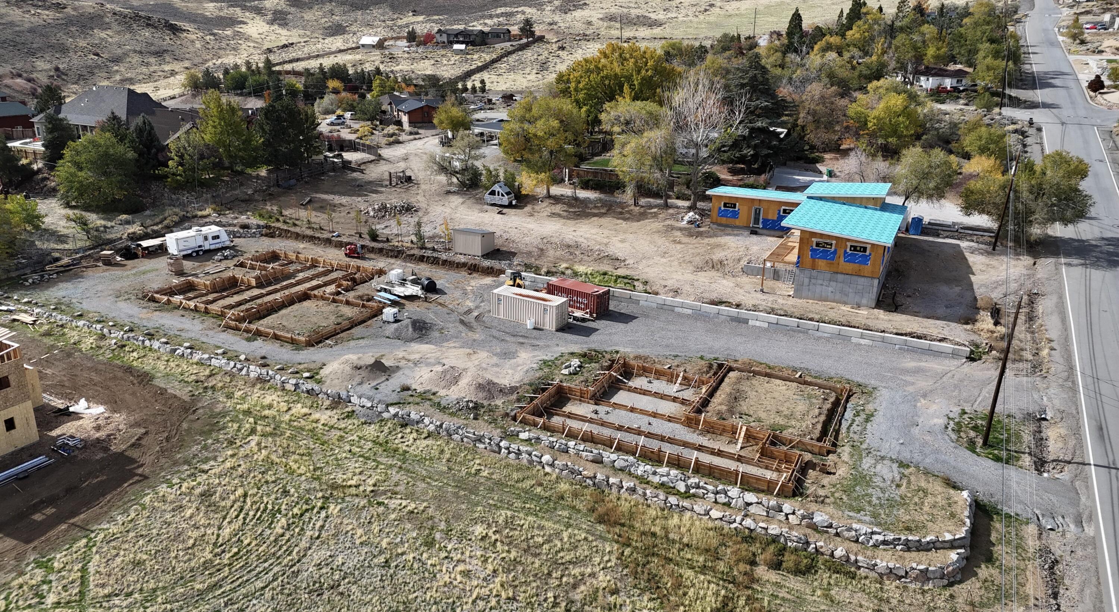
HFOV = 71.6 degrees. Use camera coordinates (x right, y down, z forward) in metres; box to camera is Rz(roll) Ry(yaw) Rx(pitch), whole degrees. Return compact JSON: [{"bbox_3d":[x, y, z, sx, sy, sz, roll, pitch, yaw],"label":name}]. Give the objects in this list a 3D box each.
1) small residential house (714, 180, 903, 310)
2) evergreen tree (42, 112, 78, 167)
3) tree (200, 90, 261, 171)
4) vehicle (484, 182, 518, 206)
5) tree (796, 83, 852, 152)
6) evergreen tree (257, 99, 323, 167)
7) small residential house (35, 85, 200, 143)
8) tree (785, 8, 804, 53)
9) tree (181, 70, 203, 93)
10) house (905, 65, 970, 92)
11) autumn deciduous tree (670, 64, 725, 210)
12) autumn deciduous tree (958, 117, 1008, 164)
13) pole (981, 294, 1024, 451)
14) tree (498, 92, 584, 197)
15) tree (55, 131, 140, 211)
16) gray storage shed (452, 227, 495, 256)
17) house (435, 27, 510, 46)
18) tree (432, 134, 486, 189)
[{"bbox_3d":[26.109,-8.393,86.764,22.200,8.200,22.800,10,21,26],"label":"small residential house"},{"bbox_3d":[-91.198,-30.388,141.500,6.410,9.280,6.220,1,20,0],"label":"evergreen tree"},{"bbox_3d":[-51.692,-27.449,122.012,9.200,12.410,9.200,-6,20,-22],"label":"tree"},{"bbox_3d":[-8.200,-15.750,110.200,4.300,2.950,2.050,9,20,22],"label":"vehicle"},{"bbox_3d":[43.387,-31.054,127.293,9.030,10.790,8.760,1,20,0],"label":"tree"},{"bbox_3d":[-43.694,-27.852,125.199,9.600,10.950,9.600,0,19,0],"label":"evergreen tree"},{"bbox_3d":[-72.264,-31.349,128.012,27.000,7.800,14.500,11,22,27],"label":"small residential house"},{"bbox_3d":[61.883,-71.899,204.039,4.800,11.925,4.800,0,19,0],"label":"tree"},{"bbox_3d":[-97.506,-59.818,206.040,5.660,5.700,5.490,1,20,0],"label":"tree"},{"bbox_3d":[83.543,-50.039,170.578,13.500,4.700,9.000,10,21,26],"label":"house"},{"bbox_3d":[17.793,-21.012,99.105,7.800,17.604,7.800,0,19,0],"label":"autumn deciduous tree"},{"bbox_3d":[60.613,-23.476,110.915,7.120,6.770,7.120,11,21,26],"label":"autumn deciduous tree"},{"bbox_3d":[29.811,4.537,52.185,0.350,11.356,0.350,2,19,-1],"label":"pole"},{"bbox_3d":[-2.565,-23.052,111.065,12.160,14.590,11.790,1,20,0],"label":"tree"},{"bbox_3d":[-65.328,-19.060,109.263,10.600,10.567,10.600,0,19,0],"label":"tree"},{"bbox_3d":[-10.195,-8.041,94.953,3.900,2.850,3.700,10,22,26],"label":"gray storage shed"},{"bbox_3d":[-36.893,-118.584,340.383,30.500,7.400,15.000,4,19,7],"label":"house"},{"bbox_3d":[-15.492,-22.160,118.022,8.090,8.070,7.850,1,20,0],"label":"tree"}]

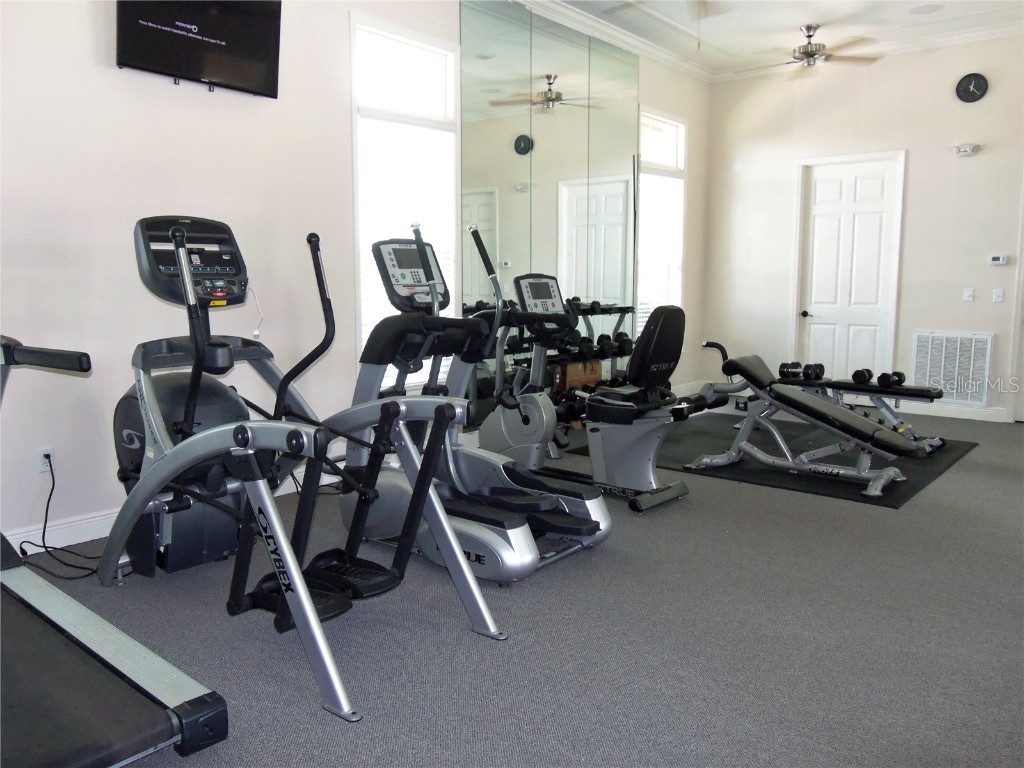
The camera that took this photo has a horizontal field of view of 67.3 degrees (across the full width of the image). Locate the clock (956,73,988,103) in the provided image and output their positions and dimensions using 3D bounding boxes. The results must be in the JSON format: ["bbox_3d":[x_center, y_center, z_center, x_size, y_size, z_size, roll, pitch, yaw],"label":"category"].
[{"bbox_3d":[4.154,-2.673,6.937,0.252,0.252,0.040,6,10,40],"label":"clock"}]

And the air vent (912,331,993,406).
[{"bbox_3d":[4.118,-0.137,7.237,0.663,0.680,0.040,6,10,41],"label":"air vent"}]

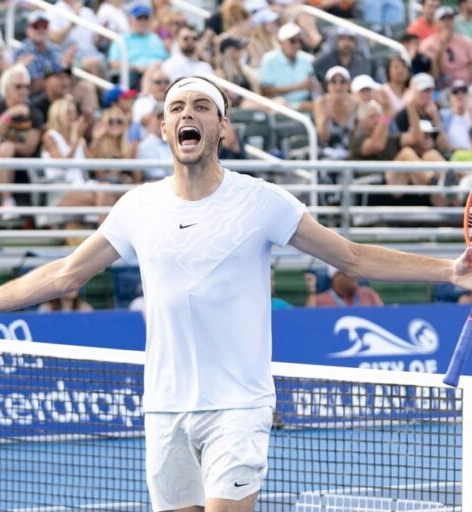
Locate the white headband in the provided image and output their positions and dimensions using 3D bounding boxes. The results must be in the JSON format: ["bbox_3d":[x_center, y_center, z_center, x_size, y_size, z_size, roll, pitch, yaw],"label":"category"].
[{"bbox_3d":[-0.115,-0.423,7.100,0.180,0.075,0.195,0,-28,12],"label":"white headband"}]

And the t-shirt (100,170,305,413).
[{"bbox_3d":[-0.093,0.099,7.120,0.580,0.680,0.280,0,1,17],"label":"t-shirt"}]

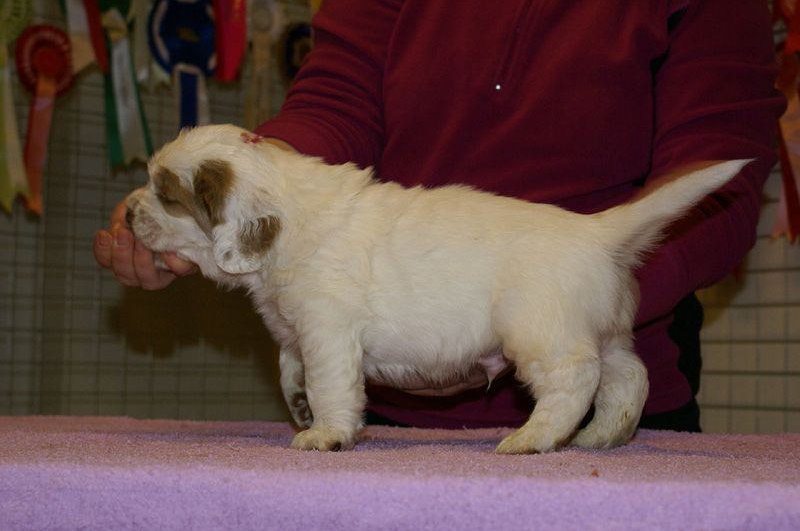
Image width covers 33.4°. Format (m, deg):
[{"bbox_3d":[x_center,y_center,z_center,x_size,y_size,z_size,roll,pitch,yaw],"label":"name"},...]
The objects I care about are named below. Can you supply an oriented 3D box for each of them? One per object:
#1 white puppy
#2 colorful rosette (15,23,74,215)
[{"bbox_3d":[0.032,0.019,1.150,0.530,0.272,0.155,1,-4,0],"label":"white puppy"},{"bbox_3d":[-0.576,-0.235,2.160,0.097,0.302,0.030,3,-5,-30],"label":"colorful rosette"}]

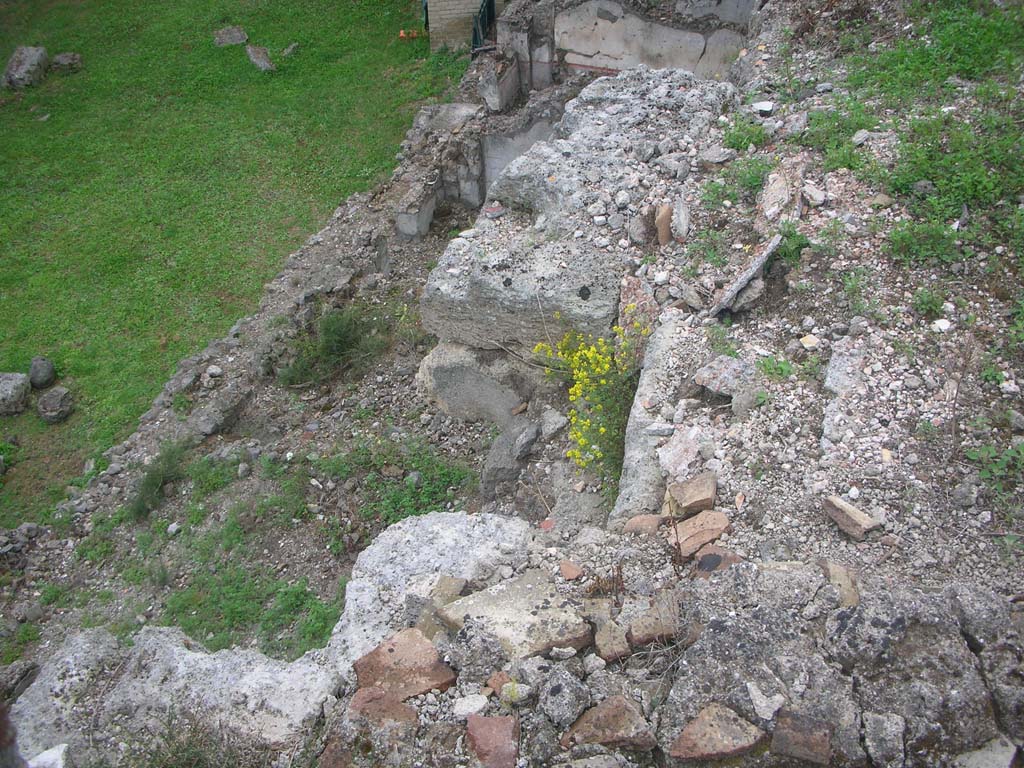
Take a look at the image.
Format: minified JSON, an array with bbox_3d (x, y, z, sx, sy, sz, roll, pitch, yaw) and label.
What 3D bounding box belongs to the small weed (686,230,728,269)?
[{"bbox_3d":[0.767,-0.529,4.064,0.161,0.110,0.207,4,32,9],"label":"small weed"}]

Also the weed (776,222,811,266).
[{"bbox_3d":[1.098,-0.545,4.041,0.124,0.150,0.176,6,32,12],"label":"weed"}]

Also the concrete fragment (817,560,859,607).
[{"bbox_3d":[0.825,0.505,2.630,0.065,0.050,0.135,-16,39,-20],"label":"concrete fragment"}]

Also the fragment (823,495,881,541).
[{"bbox_3d":[0.888,0.349,2.713,0.050,0.045,0.145,-23,42,-25],"label":"fragment"}]

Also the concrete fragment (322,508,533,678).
[{"bbox_3d":[-0.196,0.541,2.680,0.520,0.220,0.420,-1,36,0],"label":"concrete fragment"}]

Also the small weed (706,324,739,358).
[{"bbox_3d":[0.669,-0.135,3.290,0.088,0.065,0.080,7,38,11],"label":"small weed"}]

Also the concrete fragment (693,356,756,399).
[{"bbox_3d":[0.671,-0.021,3.277,0.189,0.090,0.155,-1,31,0],"label":"concrete fragment"}]

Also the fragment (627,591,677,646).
[{"bbox_3d":[0.344,0.576,2.550,0.120,0.050,0.120,-10,37,-12],"label":"fragment"}]

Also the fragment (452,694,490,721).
[{"bbox_3d":[-0.092,0.737,2.360,0.085,0.040,0.052,-10,37,-12],"label":"fragment"}]

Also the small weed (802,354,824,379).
[{"bbox_3d":[1.048,-0.058,3.600,0.075,0.060,0.075,-1,36,0],"label":"small weed"}]

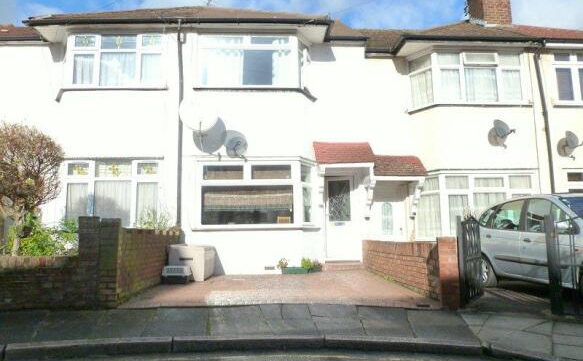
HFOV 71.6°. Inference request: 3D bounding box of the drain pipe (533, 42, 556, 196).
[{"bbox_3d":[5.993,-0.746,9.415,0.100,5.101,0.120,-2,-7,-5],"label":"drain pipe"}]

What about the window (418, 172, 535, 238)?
[{"bbox_3d":[4.271,0.622,9.398,2.562,1.559,0.500,0,-7,-5],"label":"window"}]

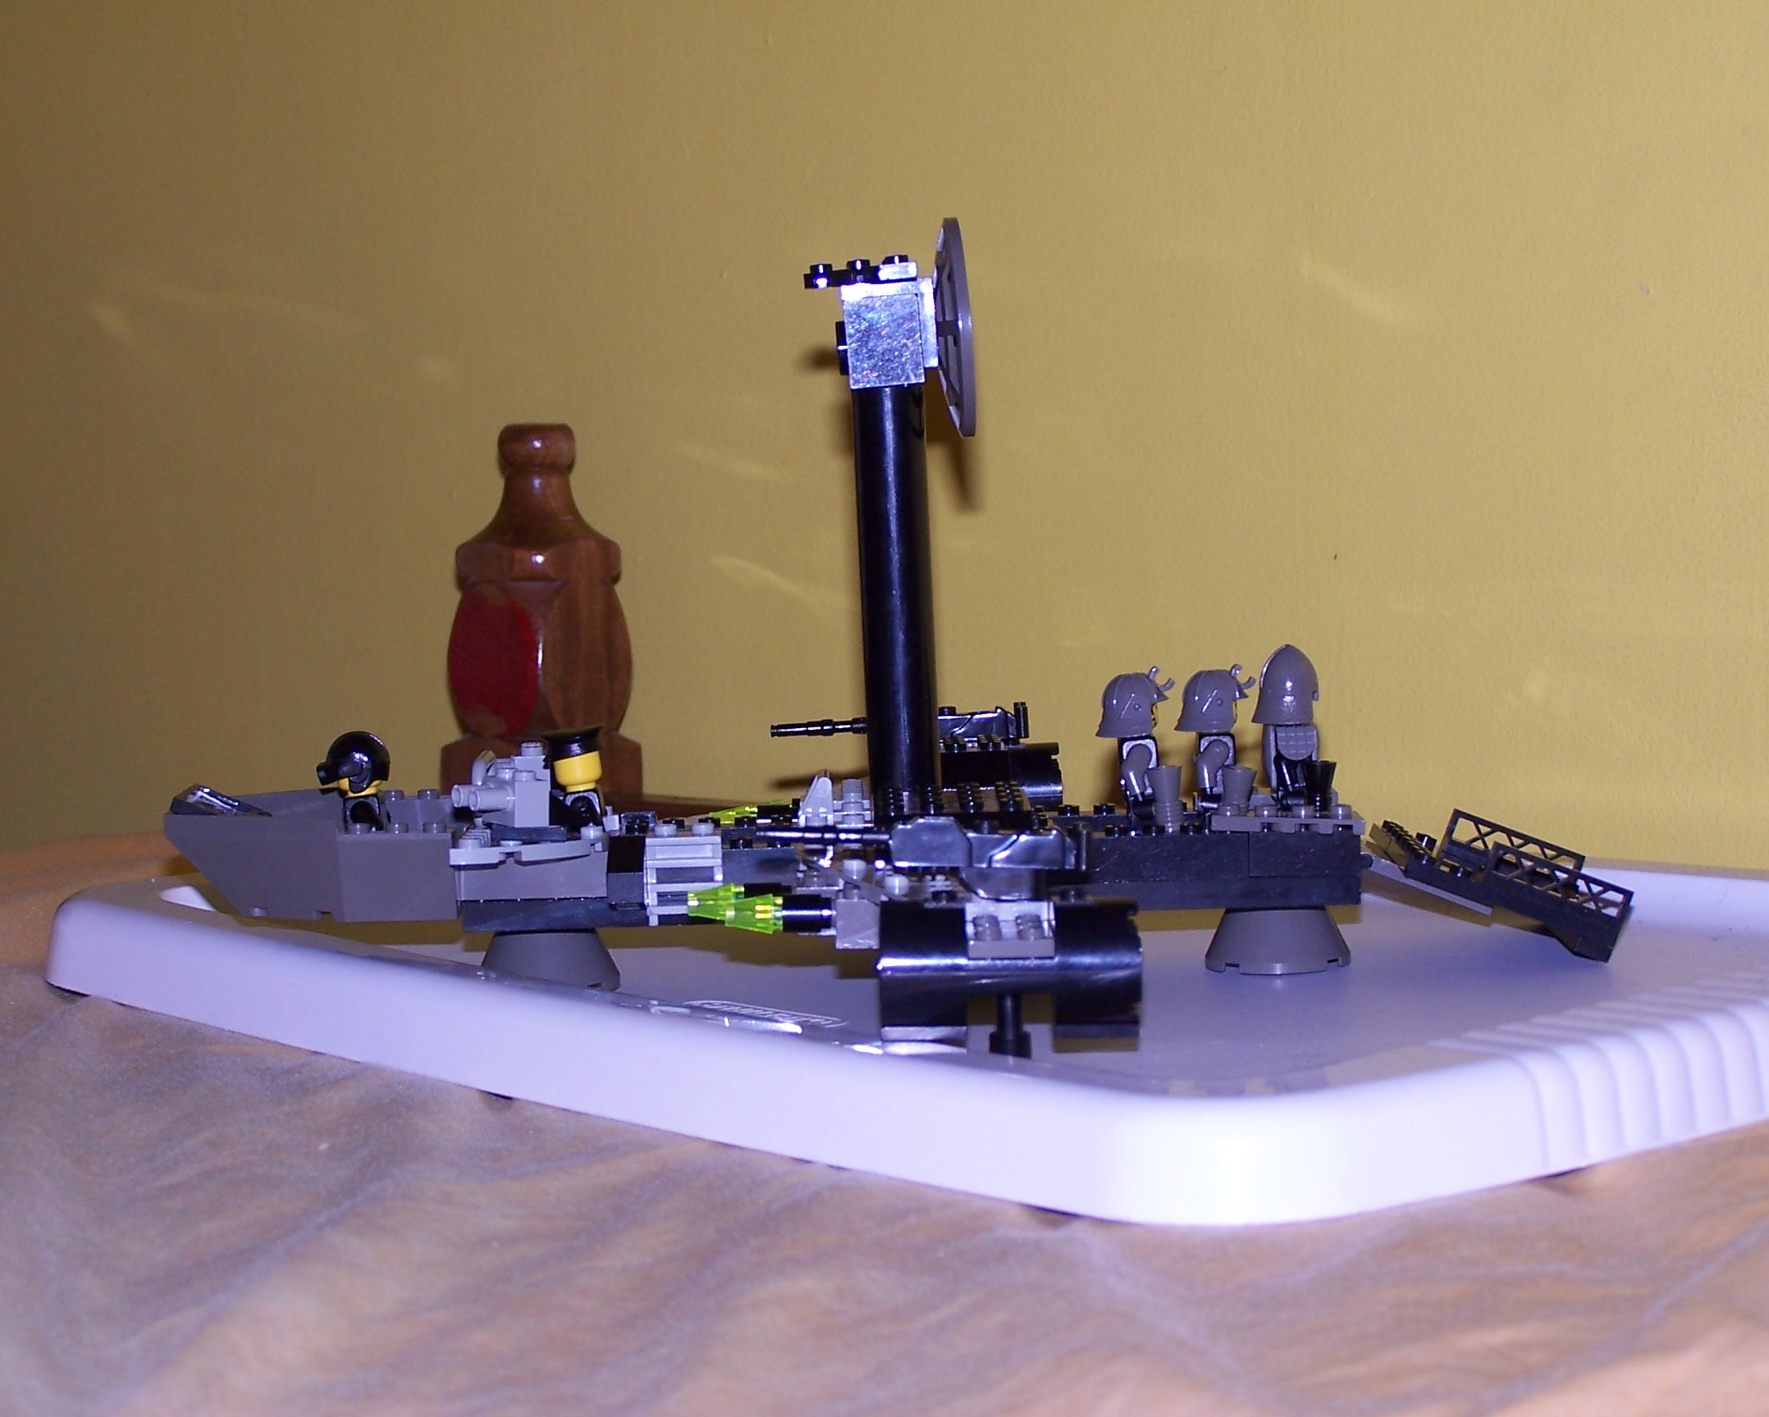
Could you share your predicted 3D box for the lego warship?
[{"bbox_3d":[0.002,-0.024,0.896,0.316,0.166,0.290,-2,6,-1],"label":"lego warship"}]

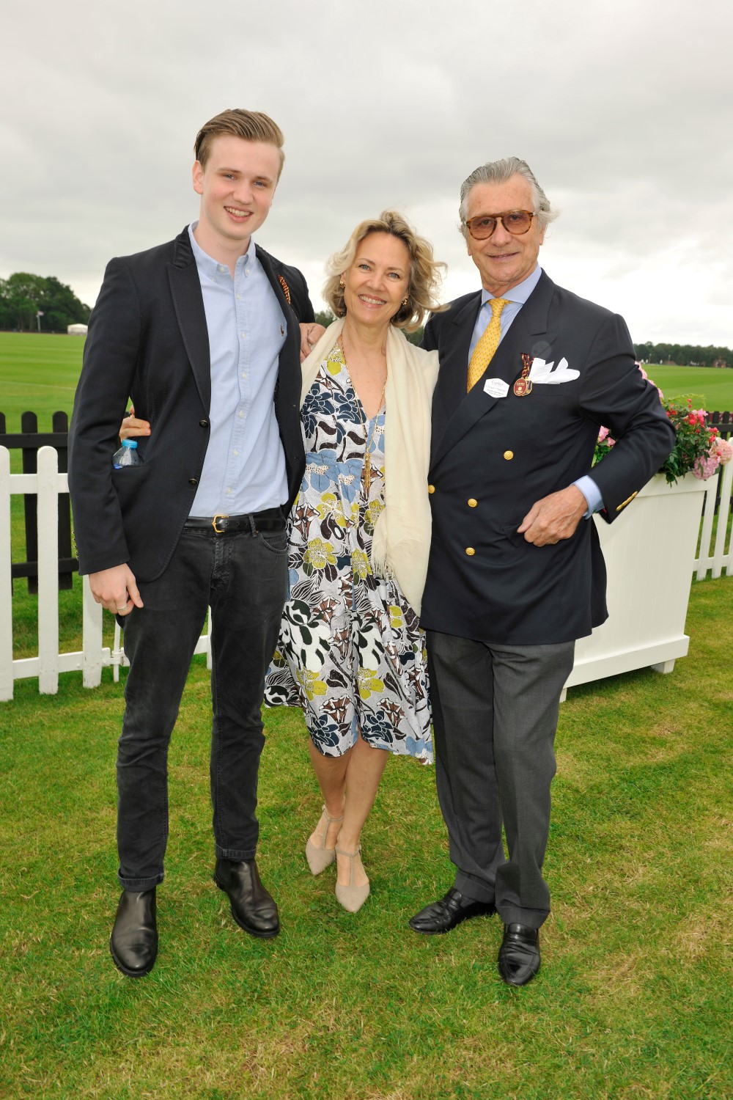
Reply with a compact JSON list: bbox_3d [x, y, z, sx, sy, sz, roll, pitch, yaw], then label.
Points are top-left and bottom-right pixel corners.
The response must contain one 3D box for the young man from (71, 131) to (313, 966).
[{"bbox_3d":[-0.371,0.004,2.164,0.630,1.880,0.440,-2,13,-21],"label":"young man"}]

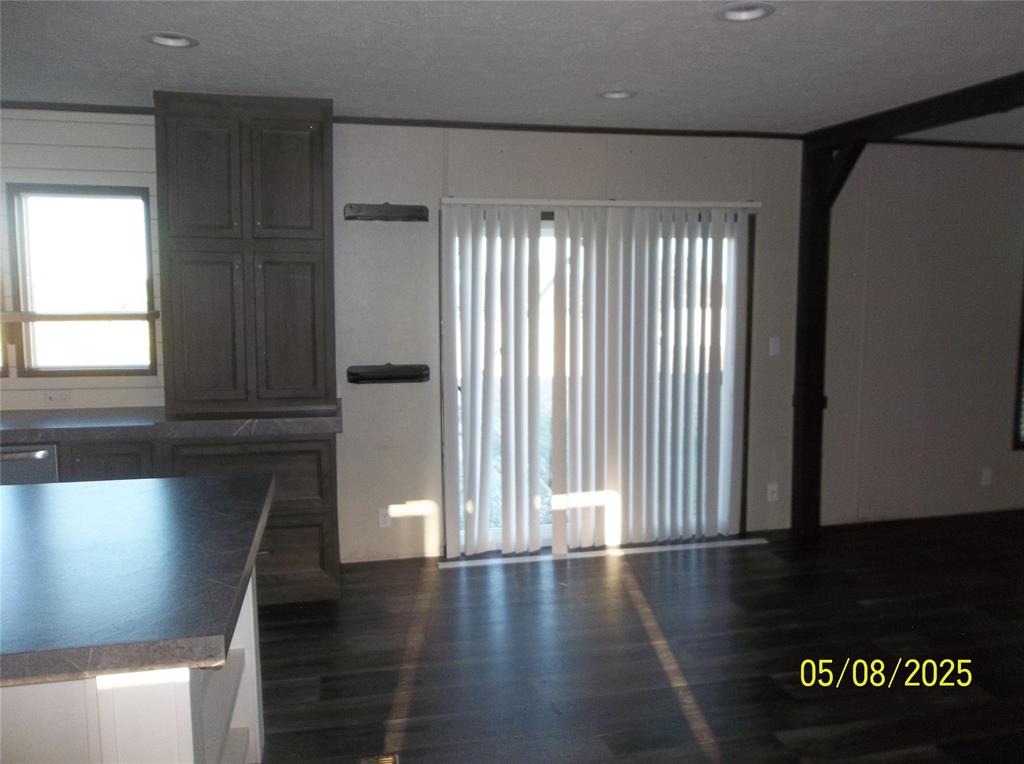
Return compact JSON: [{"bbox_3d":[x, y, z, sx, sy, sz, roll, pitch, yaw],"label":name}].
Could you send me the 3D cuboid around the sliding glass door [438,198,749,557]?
[{"bbox_3d":[0.540,-0.022,4.792,1.921,2.011,0.130,-2,6,-13],"label":"sliding glass door"}]

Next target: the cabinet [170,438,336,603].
[{"bbox_3d":[-1.290,0.631,4.096,0.793,0.870,0.610,-2,6,-13],"label":"cabinet"}]

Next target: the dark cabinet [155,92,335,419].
[{"bbox_3d":[-1.329,-0.631,4.092,0.812,1.537,0.348,-2,6,-13],"label":"dark cabinet"}]

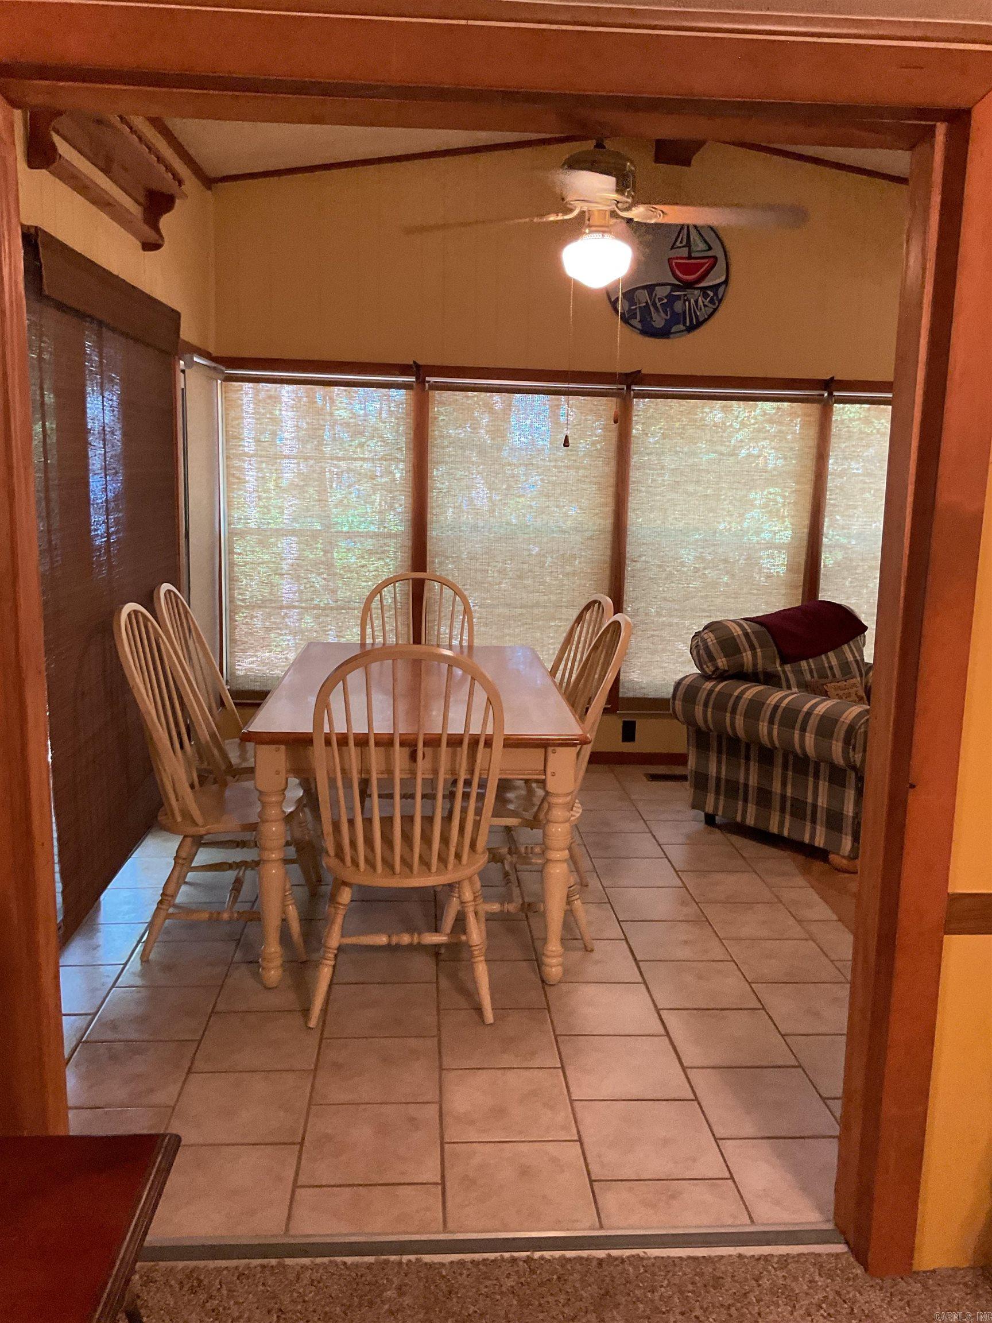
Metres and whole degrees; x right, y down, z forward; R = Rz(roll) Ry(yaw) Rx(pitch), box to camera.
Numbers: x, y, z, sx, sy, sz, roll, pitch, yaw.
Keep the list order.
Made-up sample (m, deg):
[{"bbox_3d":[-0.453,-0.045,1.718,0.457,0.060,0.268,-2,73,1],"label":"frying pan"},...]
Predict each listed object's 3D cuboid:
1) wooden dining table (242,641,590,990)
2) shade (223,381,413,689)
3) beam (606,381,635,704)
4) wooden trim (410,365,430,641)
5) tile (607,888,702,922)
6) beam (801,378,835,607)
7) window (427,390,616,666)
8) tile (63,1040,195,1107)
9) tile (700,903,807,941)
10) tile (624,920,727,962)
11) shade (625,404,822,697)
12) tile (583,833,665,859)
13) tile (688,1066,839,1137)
[{"bbox_3d":[-0.268,0.435,3.837,0.945,0.755,1.576,1,9,-4],"label":"wooden dining table"},{"bbox_3d":[-0.876,-0.620,5.472,0.933,1.546,0.030,1,10,-4],"label":"shade"},{"bbox_3d":[0.623,-0.576,5.630,0.080,1.694,0.030,1,10,-4],"label":"beam"},{"bbox_3d":[-0.383,-0.634,5.552,0.085,1.644,0.045,1,10,-4],"label":"wooden trim"},{"bbox_3d":[0.548,0.844,3.841,0.298,0.010,0.298,1,10,-4],"label":"tile"},{"bbox_3d":[1.636,-0.560,5.633,0.072,1.653,0.045,1,10,-4],"label":"beam"},{"bbox_3d":[0.135,-0.600,5.545,0.960,1.520,0.060,1,10,-4],"label":"window"},{"bbox_3d":[-0.918,1.028,2.755,0.304,0.010,0.304,1,10,-4],"label":"tile"},{"bbox_3d":[0.885,0.896,3.811,0.304,0.010,0.306,1,10,-4],"label":"tile"},{"bbox_3d":[0.570,0.894,3.540,0.298,0.010,0.298,1,10,-4],"label":"tile"},{"bbox_3d":[1.126,-0.548,5.619,0.958,1.526,0.060,1,10,-4],"label":"shade"},{"bbox_3d":[0.507,0.742,4.445,0.298,0.010,0.298,1,10,-4],"label":"tile"},{"bbox_3d":[0.642,1.067,2.682,0.303,0.012,0.303,1,10,-4],"label":"tile"}]

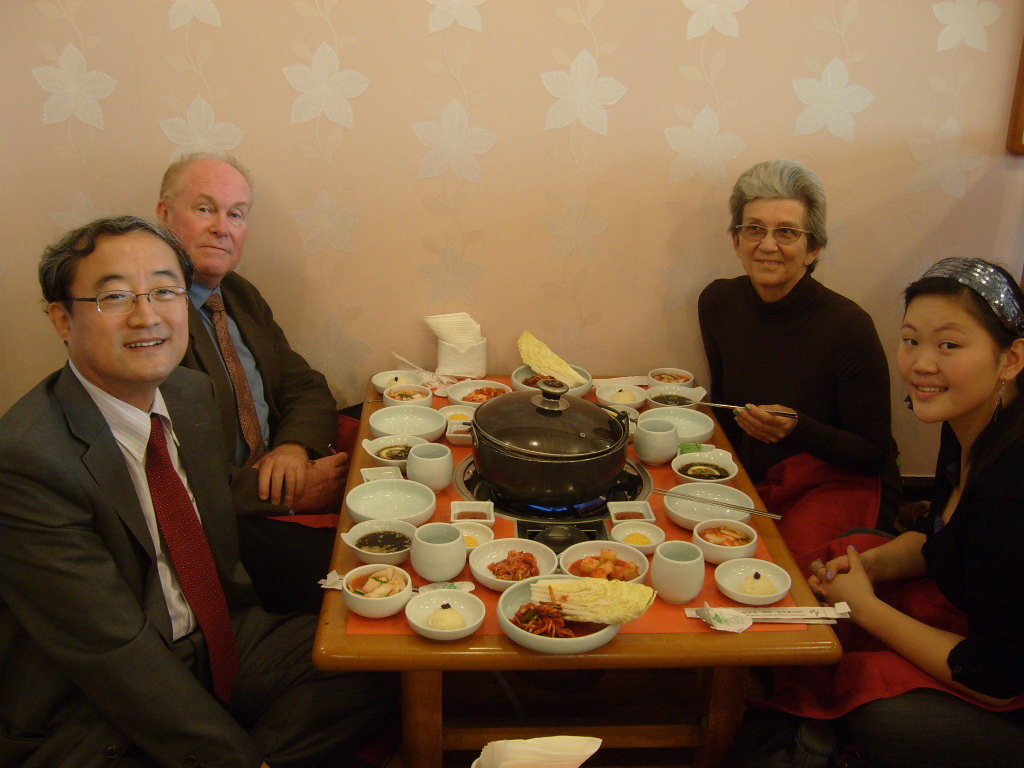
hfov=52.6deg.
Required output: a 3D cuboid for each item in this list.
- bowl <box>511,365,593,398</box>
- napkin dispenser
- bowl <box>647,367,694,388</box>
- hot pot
[{"bbox_3d":[0.086,0.008,2.245,0.175,0.052,0.175,1,23,-1],"label":"bowl"},{"bbox_3d":[-0.111,-0.057,2.334,0.108,0.090,0.050,2,23,2],"label":"napkin dispenser"},{"bbox_3d":[0.349,0.001,2.282,0.100,0.047,0.100,1,23,-1],"label":"bowl"},{"bbox_3d":[0.067,0.081,1.850,0.285,0.190,0.280,0,23,-3],"label":"hot pot"}]

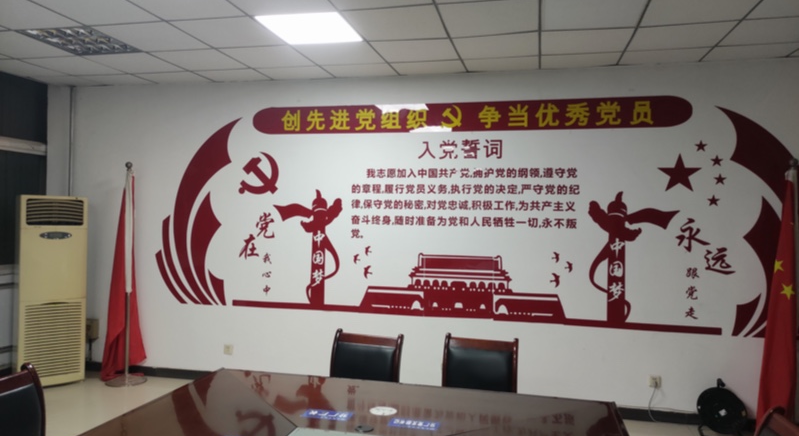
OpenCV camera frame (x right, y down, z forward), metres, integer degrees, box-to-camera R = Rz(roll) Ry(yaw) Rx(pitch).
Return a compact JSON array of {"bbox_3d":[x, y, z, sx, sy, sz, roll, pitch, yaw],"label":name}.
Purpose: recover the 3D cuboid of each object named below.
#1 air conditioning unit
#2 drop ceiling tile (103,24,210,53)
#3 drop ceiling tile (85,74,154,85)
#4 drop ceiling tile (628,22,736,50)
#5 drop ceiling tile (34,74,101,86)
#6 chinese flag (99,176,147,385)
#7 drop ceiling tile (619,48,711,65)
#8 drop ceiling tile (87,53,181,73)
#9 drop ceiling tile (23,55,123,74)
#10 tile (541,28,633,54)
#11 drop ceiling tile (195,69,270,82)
[{"bbox_3d":[-3.239,0.661,5.365,0.531,1.708,0.310,1,0,-40],"label":"air conditioning unit"},{"bbox_3d":[-1.759,-1.302,4.156,0.594,0.020,0.594,1,0,13],"label":"drop ceiling tile"},{"bbox_3d":[-2.674,-1.321,5.494,0.594,0.020,0.382,1,0,13],"label":"drop ceiling tile"},{"bbox_3d":[1.880,-1.228,3.903,0.595,0.020,0.595,1,0,13],"label":"drop ceiling tile"},{"bbox_3d":[-3.249,-1.332,5.631,0.576,0.020,0.382,1,0,13],"label":"drop ceiling tile"},{"bbox_3d":[-2.602,0.529,5.463,0.360,1.915,0.280,1,0,13],"label":"chinese flag"},{"bbox_3d":[1.998,-1.228,4.404,0.595,0.020,0.384,1,0,13],"label":"drop ceiling tile"},{"bbox_3d":[-2.213,-1.310,4.866,0.595,0.020,0.595,1,0,13],"label":"drop ceiling tile"},{"bbox_3d":[-2.799,-1.321,5.005,0.595,0.020,0.595,1,0,13],"label":"drop ceiling tile"},{"bbox_3d":[1.296,-1.240,4.042,0.595,0.020,0.595,1,0,13],"label":"tile"},{"bbox_3d":[-1.508,-1.298,5.218,0.595,0.020,0.392,1,0,13],"label":"drop ceiling tile"}]

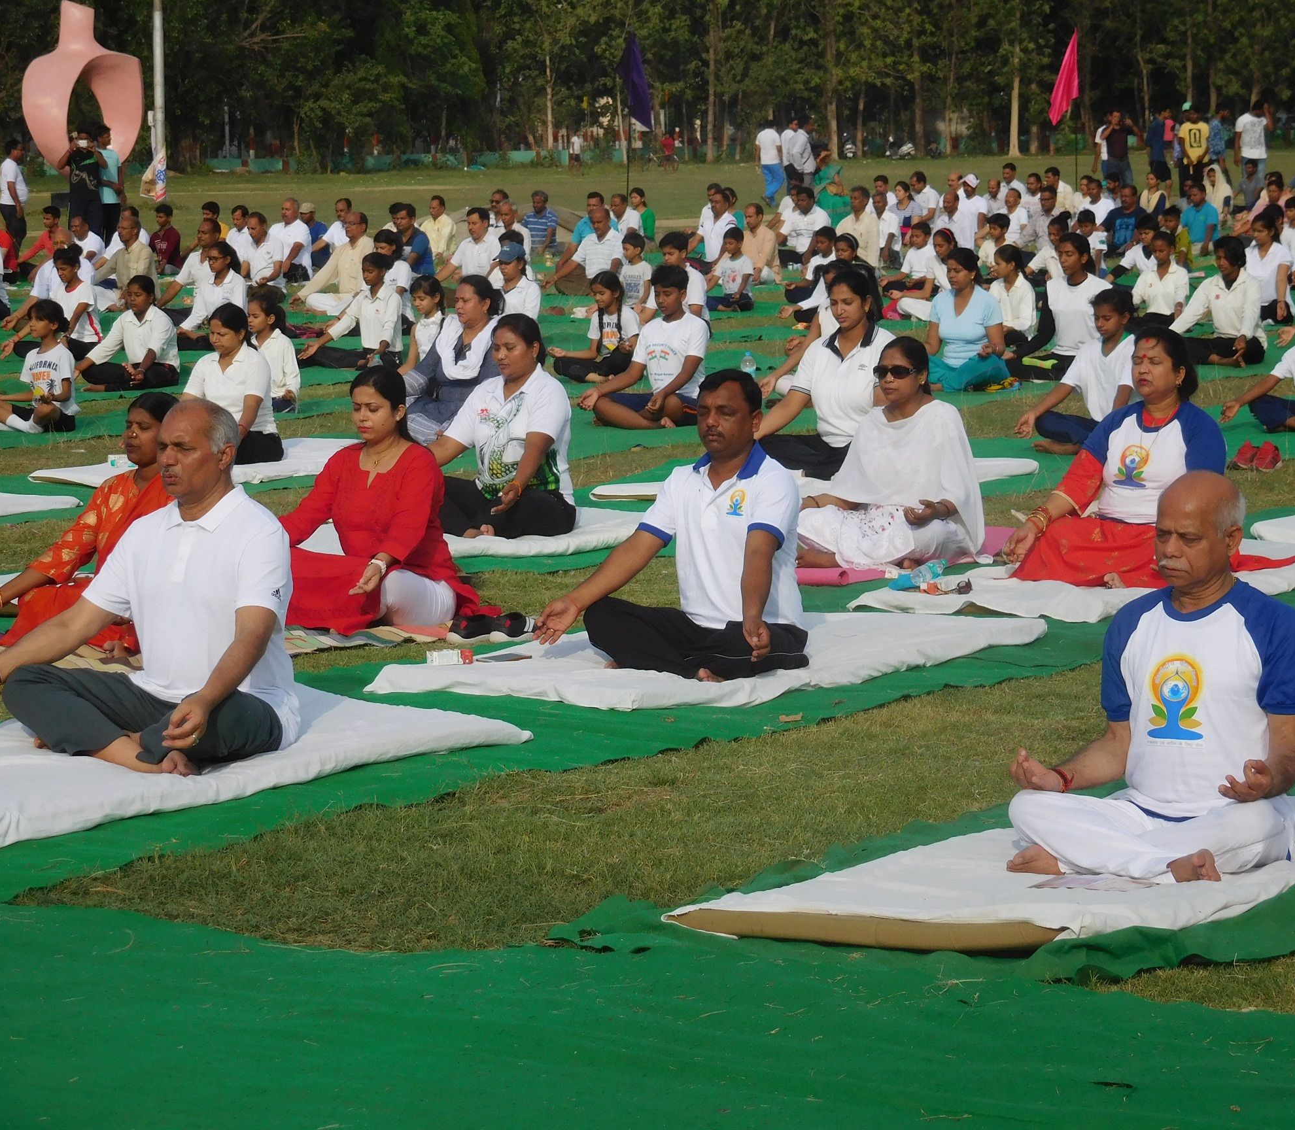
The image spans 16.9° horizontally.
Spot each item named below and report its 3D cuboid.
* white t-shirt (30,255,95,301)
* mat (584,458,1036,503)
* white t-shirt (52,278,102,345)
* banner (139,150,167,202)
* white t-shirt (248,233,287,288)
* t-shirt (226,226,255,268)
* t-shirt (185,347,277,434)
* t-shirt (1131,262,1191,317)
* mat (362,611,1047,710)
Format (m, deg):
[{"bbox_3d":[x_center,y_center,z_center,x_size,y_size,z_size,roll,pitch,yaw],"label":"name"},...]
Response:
[{"bbox_3d":[-4.458,-2.130,33.200,0.520,0.490,0.340,4,7,35],"label":"white t-shirt"},{"bbox_3d":[0.773,-0.403,19.516,0.920,0.070,1.950,5,8,43],"label":"mat"},{"bbox_3d":[-4.118,-1.824,31.300,0.420,0.480,0.250,3,7,35],"label":"white t-shirt"},{"bbox_3d":[-10.323,-8.134,91.000,0.580,1.080,0.300,0,6,5],"label":"banner"},{"bbox_3d":[-3.543,-2.831,40.500,0.430,0.530,0.270,3,7,33],"label":"white t-shirt"},{"bbox_3d":[-4.190,-3.292,45.500,0.450,0.540,0.270,3,7,32],"label":"t-shirt"},{"bbox_3d":[-1.986,-0.830,20.800,0.410,0.470,0.270,3,7,31],"label":"t-shirt"},{"bbox_3d":[3.896,-2.093,33.000,0.440,0.430,0.300,1,6,18],"label":"t-shirt"},{"bbox_3d":[0.201,0.262,12.829,0.920,0.070,1.970,4,8,42],"label":"mat"}]

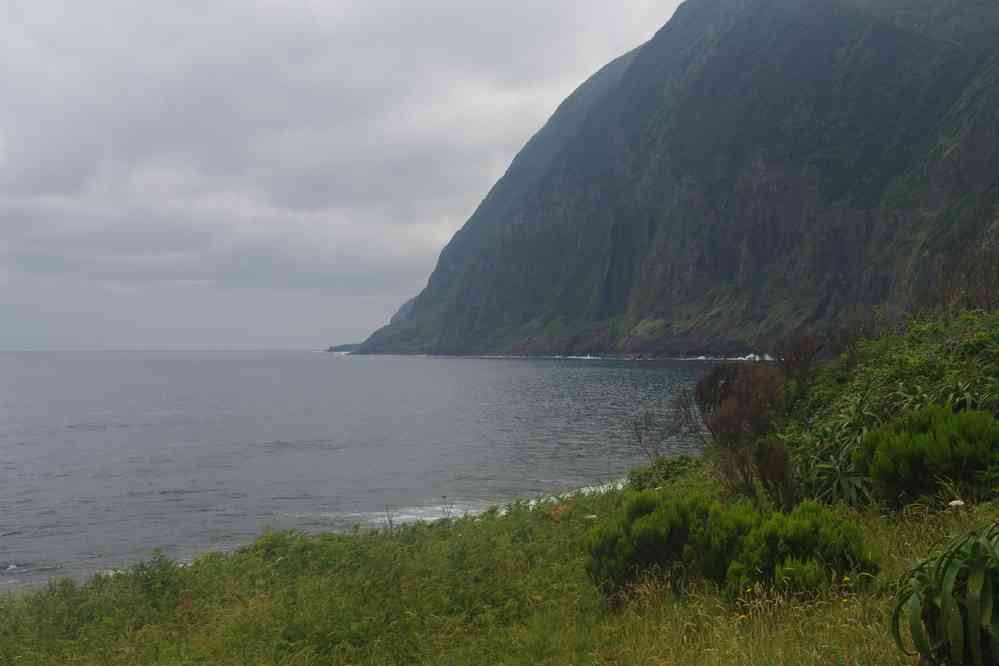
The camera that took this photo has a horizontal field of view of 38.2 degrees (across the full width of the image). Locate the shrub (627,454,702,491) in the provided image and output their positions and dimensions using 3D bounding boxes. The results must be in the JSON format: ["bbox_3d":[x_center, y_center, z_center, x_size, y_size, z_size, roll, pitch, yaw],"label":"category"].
[{"bbox_3d":[2.001,1.704,17.500,0.920,0.480,0.800,0,-1,0],"label":"shrub"}]

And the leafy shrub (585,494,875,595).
[{"bbox_3d":[1.546,1.435,9.700,1.900,0.680,1.150,0,-1,0],"label":"leafy shrub"}]

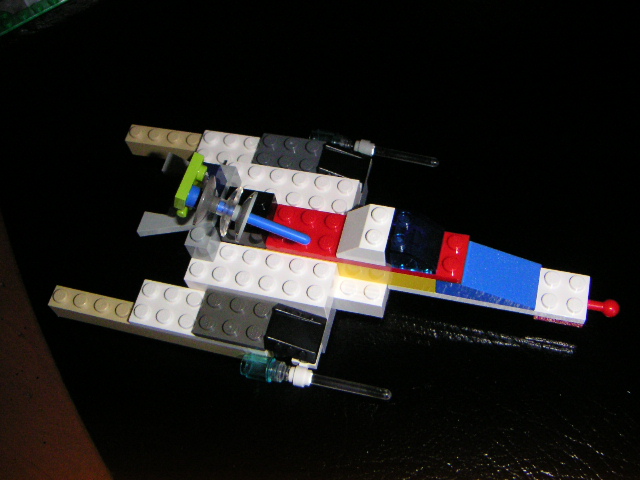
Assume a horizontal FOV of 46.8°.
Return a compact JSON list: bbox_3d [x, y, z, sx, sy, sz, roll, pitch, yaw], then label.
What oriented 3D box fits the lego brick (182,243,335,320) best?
[{"bbox_3d":[-0.019,0.012,0.245,0.048,0.011,0.016,10,63,12],"label":"lego brick"}]

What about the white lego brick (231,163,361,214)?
[{"bbox_3d":[-0.011,-0.015,0.258,0.048,0.011,0.016,10,63,12],"label":"white lego brick"}]

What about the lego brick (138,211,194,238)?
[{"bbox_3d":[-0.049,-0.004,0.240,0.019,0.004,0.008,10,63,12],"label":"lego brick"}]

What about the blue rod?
[{"bbox_3d":[-0.017,-0.005,0.231,0.032,0.003,0.003,21,65,-4],"label":"blue rod"}]

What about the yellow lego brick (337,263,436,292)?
[{"bbox_3d":[0.023,0.007,0.242,0.032,0.011,0.011,10,63,12],"label":"yellow lego brick"}]

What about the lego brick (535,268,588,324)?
[{"bbox_3d":[0.078,0.018,0.237,0.016,0.005,0.016,10,63,12],"label":"lego brick"}]

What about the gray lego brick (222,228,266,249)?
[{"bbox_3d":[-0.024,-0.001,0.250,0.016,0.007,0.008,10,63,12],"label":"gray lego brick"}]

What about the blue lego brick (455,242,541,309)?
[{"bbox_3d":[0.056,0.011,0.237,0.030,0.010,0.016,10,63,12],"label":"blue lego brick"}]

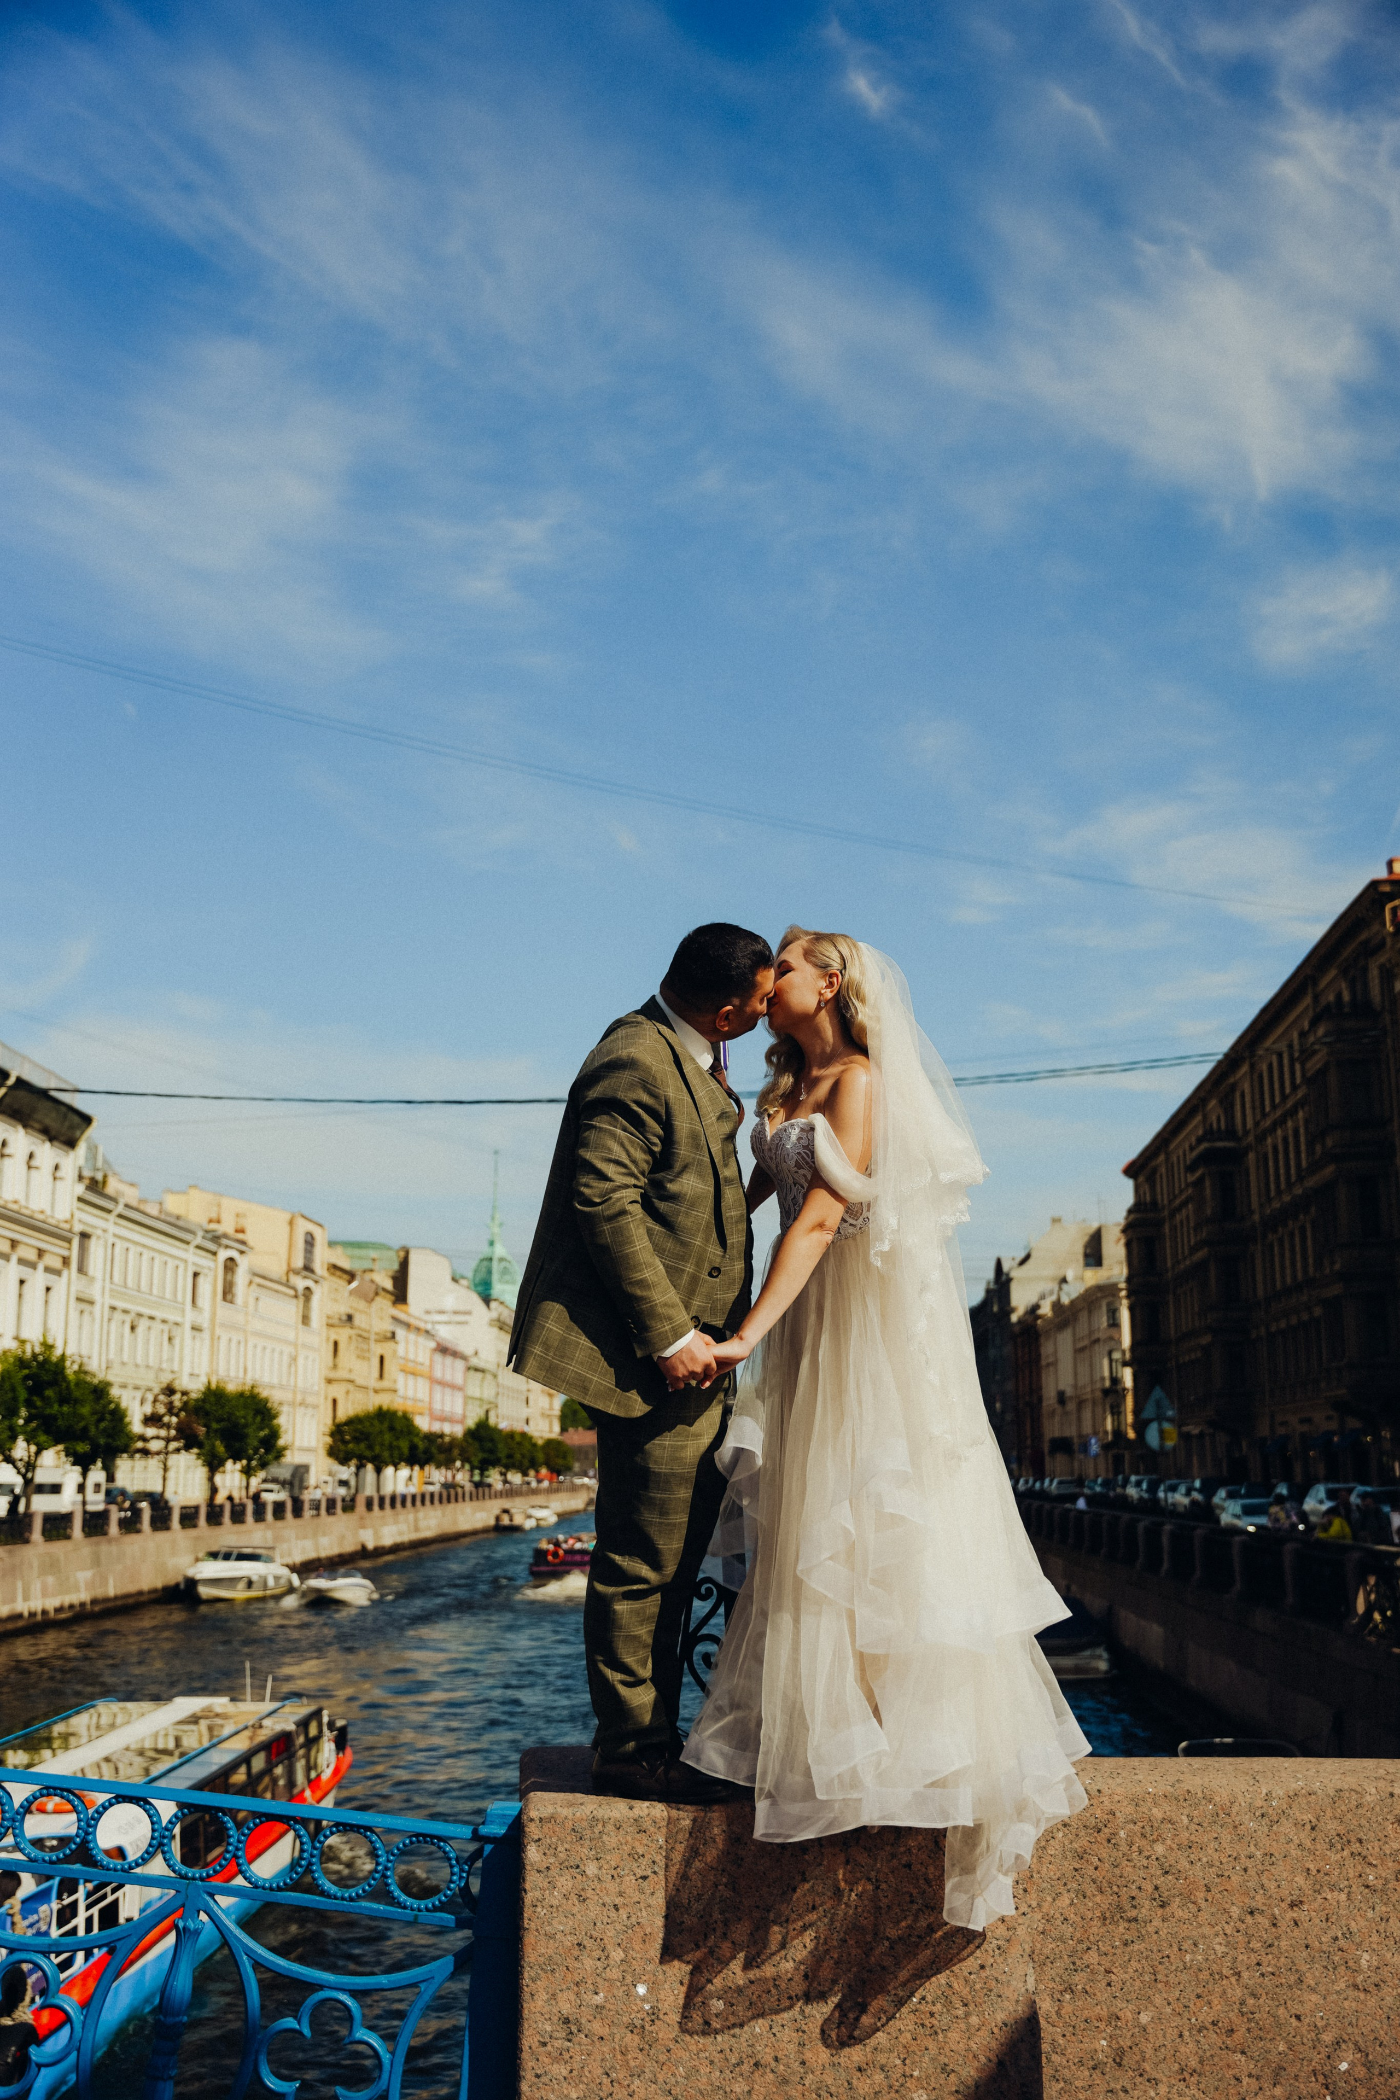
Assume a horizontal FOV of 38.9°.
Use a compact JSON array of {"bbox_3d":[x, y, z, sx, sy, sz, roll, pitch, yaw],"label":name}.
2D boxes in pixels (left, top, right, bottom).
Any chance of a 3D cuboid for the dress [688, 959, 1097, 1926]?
[{"bbox_3d":[0.363,0.667,3.917,0.700,1.900,0.630,5,-13,-24],"label":"dress"}]

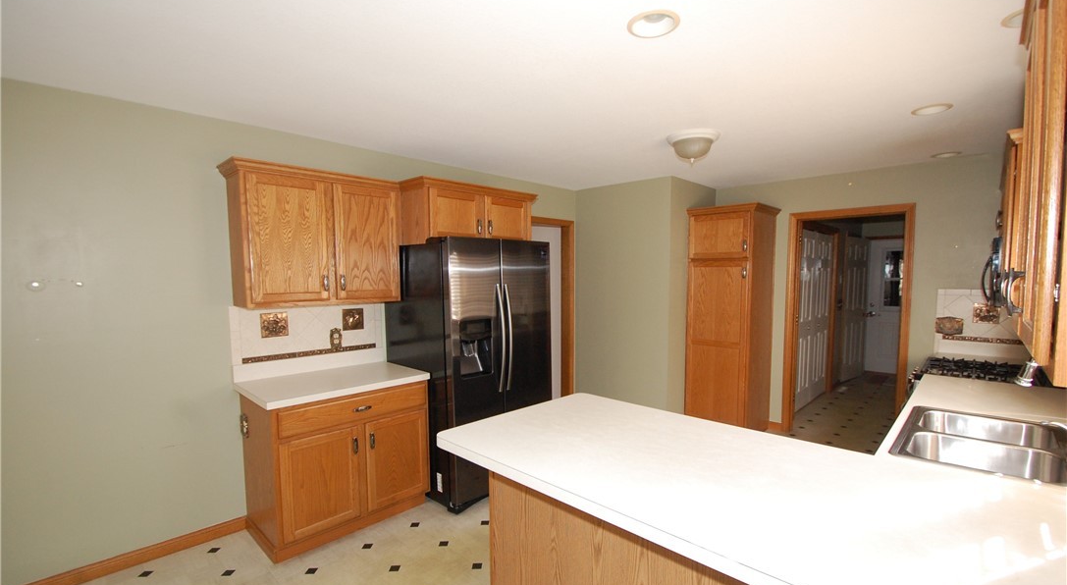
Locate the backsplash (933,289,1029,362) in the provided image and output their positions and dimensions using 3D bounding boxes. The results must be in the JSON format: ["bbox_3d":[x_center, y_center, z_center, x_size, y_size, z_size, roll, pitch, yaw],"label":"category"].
[{"bbox_3d":[3.400,0.249,3.321,0.020,0.530,0.580,-3,4,-45],"label":"backsplash"}]

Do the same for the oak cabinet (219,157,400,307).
[{"bbox_3d":[-1.383,-0.337,2.862,0.980,0.825,0.335,-3,4,-45],"label":"oak cabinet"}]

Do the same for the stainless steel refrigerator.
[{"bbox_3d":[-0.466,0.515,3.439,0.937,1.790,0.835,-3,4,-45],"label":"stainless steel refrigerator"}]

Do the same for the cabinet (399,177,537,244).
[{"bbox_3d":[-0.572,-0.546,3.391,0.990,0.414,0.715,-3,4,-45],"label":"cabinet"}]

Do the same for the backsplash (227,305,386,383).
[{"bbox_3d":[-1.470,0.299,3.030,0.996,0.470,0.020,-3,4,-45],"label":"backsplash"}]

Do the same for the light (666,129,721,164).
[{"bbox_3d":[1.038,-0.928,2.896,0.350,0.180,0.350,-3,4,-45],"label":"light"}]

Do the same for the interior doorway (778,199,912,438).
[{"bbox_3d":[2.796,0.320,4.008,0.130,2.127,0.904,-3,4,-45],"label":"interior doorway"}]

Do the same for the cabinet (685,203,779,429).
[{"bbox_3d":[1.933,0.284,4.343,0.661,2.163,0.635,-3,4,-45],"label":"cabinet"}]

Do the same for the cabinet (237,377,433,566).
[{"bbox_3d":[-1.247,1.011,2.873,0.937,0.855,0.610,-3,4,-45],"label":"cabinet"}]

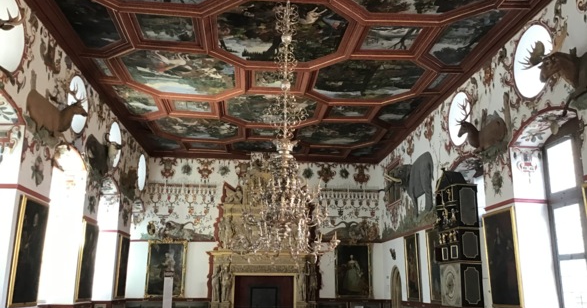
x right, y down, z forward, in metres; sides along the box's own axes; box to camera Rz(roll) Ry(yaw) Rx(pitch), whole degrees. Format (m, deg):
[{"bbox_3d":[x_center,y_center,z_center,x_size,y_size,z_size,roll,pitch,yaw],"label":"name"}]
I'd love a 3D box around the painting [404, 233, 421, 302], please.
[{"bbox_3d":[4.761,4.579,21.070,0.100,2.520,1.660,2,-14,-5],"label":"painting"}]

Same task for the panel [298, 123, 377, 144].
[{"bbox_3d":[2.100,-0.885,24.032,3.446,0.150,3.466,1,-14,-4],"label":"panel"}]

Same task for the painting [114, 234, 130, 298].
[{"bbox_3d":[-7.067,4.704,21.844,0.100,2.500,1.680,2,-14,-5],"label":"painting"}]

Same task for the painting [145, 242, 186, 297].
[{"bbox_3d":[-6.092,5.565,25.378,1.852,2.620,0.120,1,-14,-4],"label":"painting"}]

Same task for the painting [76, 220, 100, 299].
[{"bbox_3d":[-6.639,3.453,16.970,0.100,2.500,1.680,2,-14,-5],"label":"painting"}]

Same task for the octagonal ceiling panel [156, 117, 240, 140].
[{"bbox_3d":[-4.141,-1.067,22.827,3.400,0.150,3.200,2,-14,-5],"label":"octagonal ceiling panel"}]

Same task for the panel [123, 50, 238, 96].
[{"bbox_3d":[-3.622,-2.606,17.323,3.412,0.150,3.533,1,-14,-4],"label":"panel"}]

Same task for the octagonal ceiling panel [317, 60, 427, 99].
[{"bbox_3d":[2.419,-2.391,17.349,3.360,0.150,3.400,2,-14,-5],"label":"octagonal ceiling panel"}]

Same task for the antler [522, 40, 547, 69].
[{"bbox_3d":[5.131,-2.108,11.224,0.450,0.600,0.450,2,-14,-5],"label":"antler"}]

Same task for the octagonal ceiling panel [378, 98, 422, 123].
[{"bbox_3d":[4.115,-1.727,20.689,1.178,0.150,2.759,1,-14,-4],"label":"octagonal ceiling panel"}]

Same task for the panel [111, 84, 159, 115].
[{"bbox_3d":[-5.798,-1.917,19.511,1.320,0.150,3.200,2,-14,-5],"label":"panel"}]

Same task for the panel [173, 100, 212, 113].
[{"bbox_3d":[-3.874,-1.856,20.281,1.400,0.150,1.137,1,-14,-4],"label":"panel"}]

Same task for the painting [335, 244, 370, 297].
[{"bbox_3d":[2.975,5.804,25.996,1.862,2.541,0.120,1,-14,-4],"label":"painting"}]

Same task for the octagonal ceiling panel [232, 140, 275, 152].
[{"bbox_3d":[-1.246,-0.382,26.056,3.399,0.150,1.716,1,-14,-4],"label":"octagonal ceiling panel"}]

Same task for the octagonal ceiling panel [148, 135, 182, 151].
[{"bbox_3d":[-6.101,-0.591,25.293,1.245,0.150,2.658,1,-14,-4],"label":"octagonal ceiling panel"}]

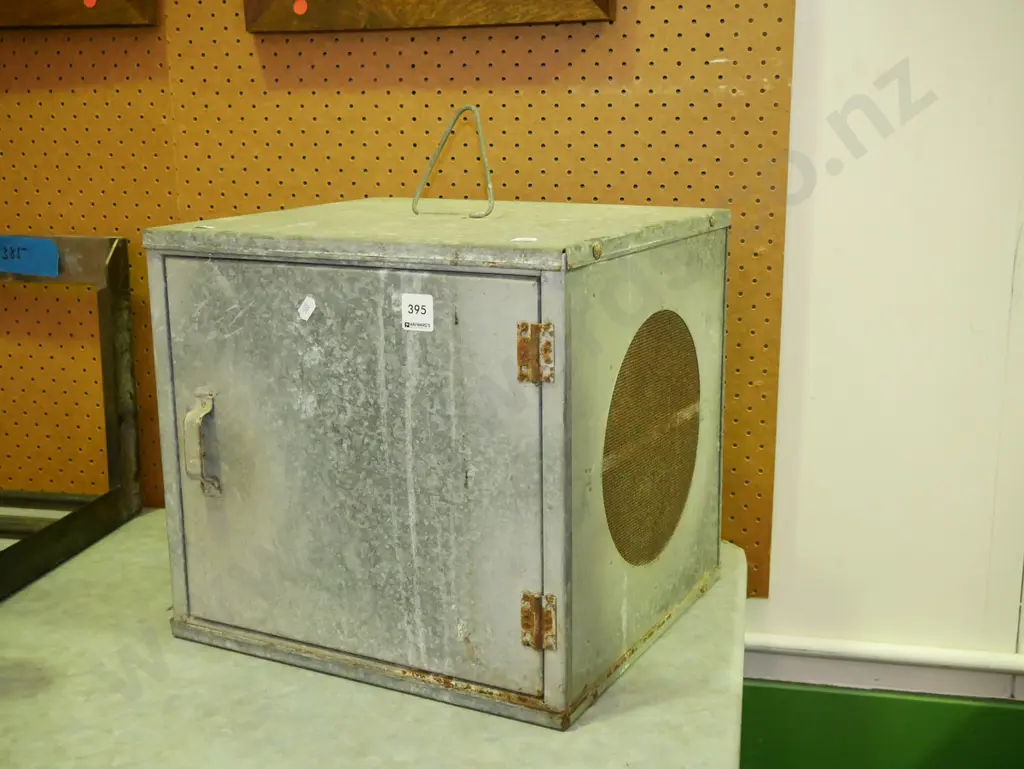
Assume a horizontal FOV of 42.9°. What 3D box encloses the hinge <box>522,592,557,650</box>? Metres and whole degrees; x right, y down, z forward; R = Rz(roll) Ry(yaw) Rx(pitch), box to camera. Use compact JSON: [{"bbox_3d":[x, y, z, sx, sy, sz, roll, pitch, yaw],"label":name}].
[{"bbox_3d":[0.018,0.166,0.908,0.028,0.040,0.006,6,14,27],"label":"hinge"}]

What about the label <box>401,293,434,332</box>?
[{"bbox_3d":[-0.066,-0.050,0.907,0.025,0.026,0.001,6,14,27],"label":"label"}]

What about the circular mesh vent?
[{"bbox_3d":[0.119,0.043,1.075,0.004,0.204,0.208,6,14,28],"label":"circular mesh vent"}]

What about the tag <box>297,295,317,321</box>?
[{"bbox_3d":[-0.150,-0.056,0.952,0.011,0.020,0.001,43,28,14],"label":"tag"}]

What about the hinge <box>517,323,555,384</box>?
[{"bbox_3d":[0.017,-0.022,0.910,0.029,0.042,0.006,6,14,28],"label":"hinge"}]

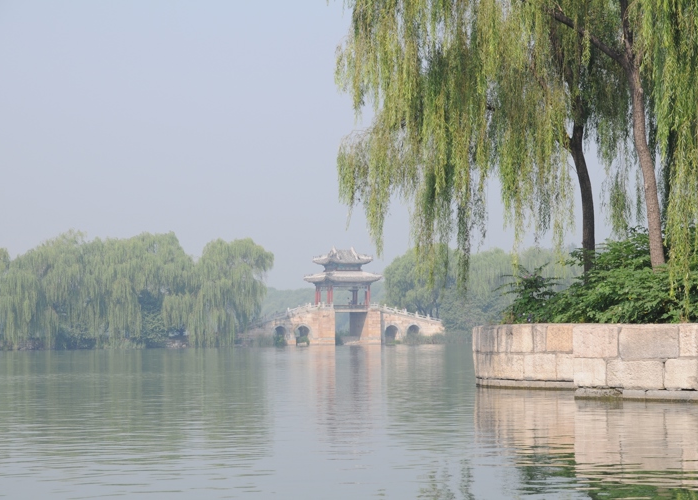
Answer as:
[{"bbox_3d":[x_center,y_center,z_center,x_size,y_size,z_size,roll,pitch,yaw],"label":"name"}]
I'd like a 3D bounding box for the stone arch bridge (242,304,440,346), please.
[{"bbox_3d":[-0.919,11.189,330.000,33.000,6.570,6.500,1,-3,-26],"label":"stone arch bridge"}]

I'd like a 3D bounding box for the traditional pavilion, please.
[{"bbox_3d":[-0.799,4.235,330.300,9.260,9.340,7.830,1,-3,-26],"label":"traditional pavilion"}]

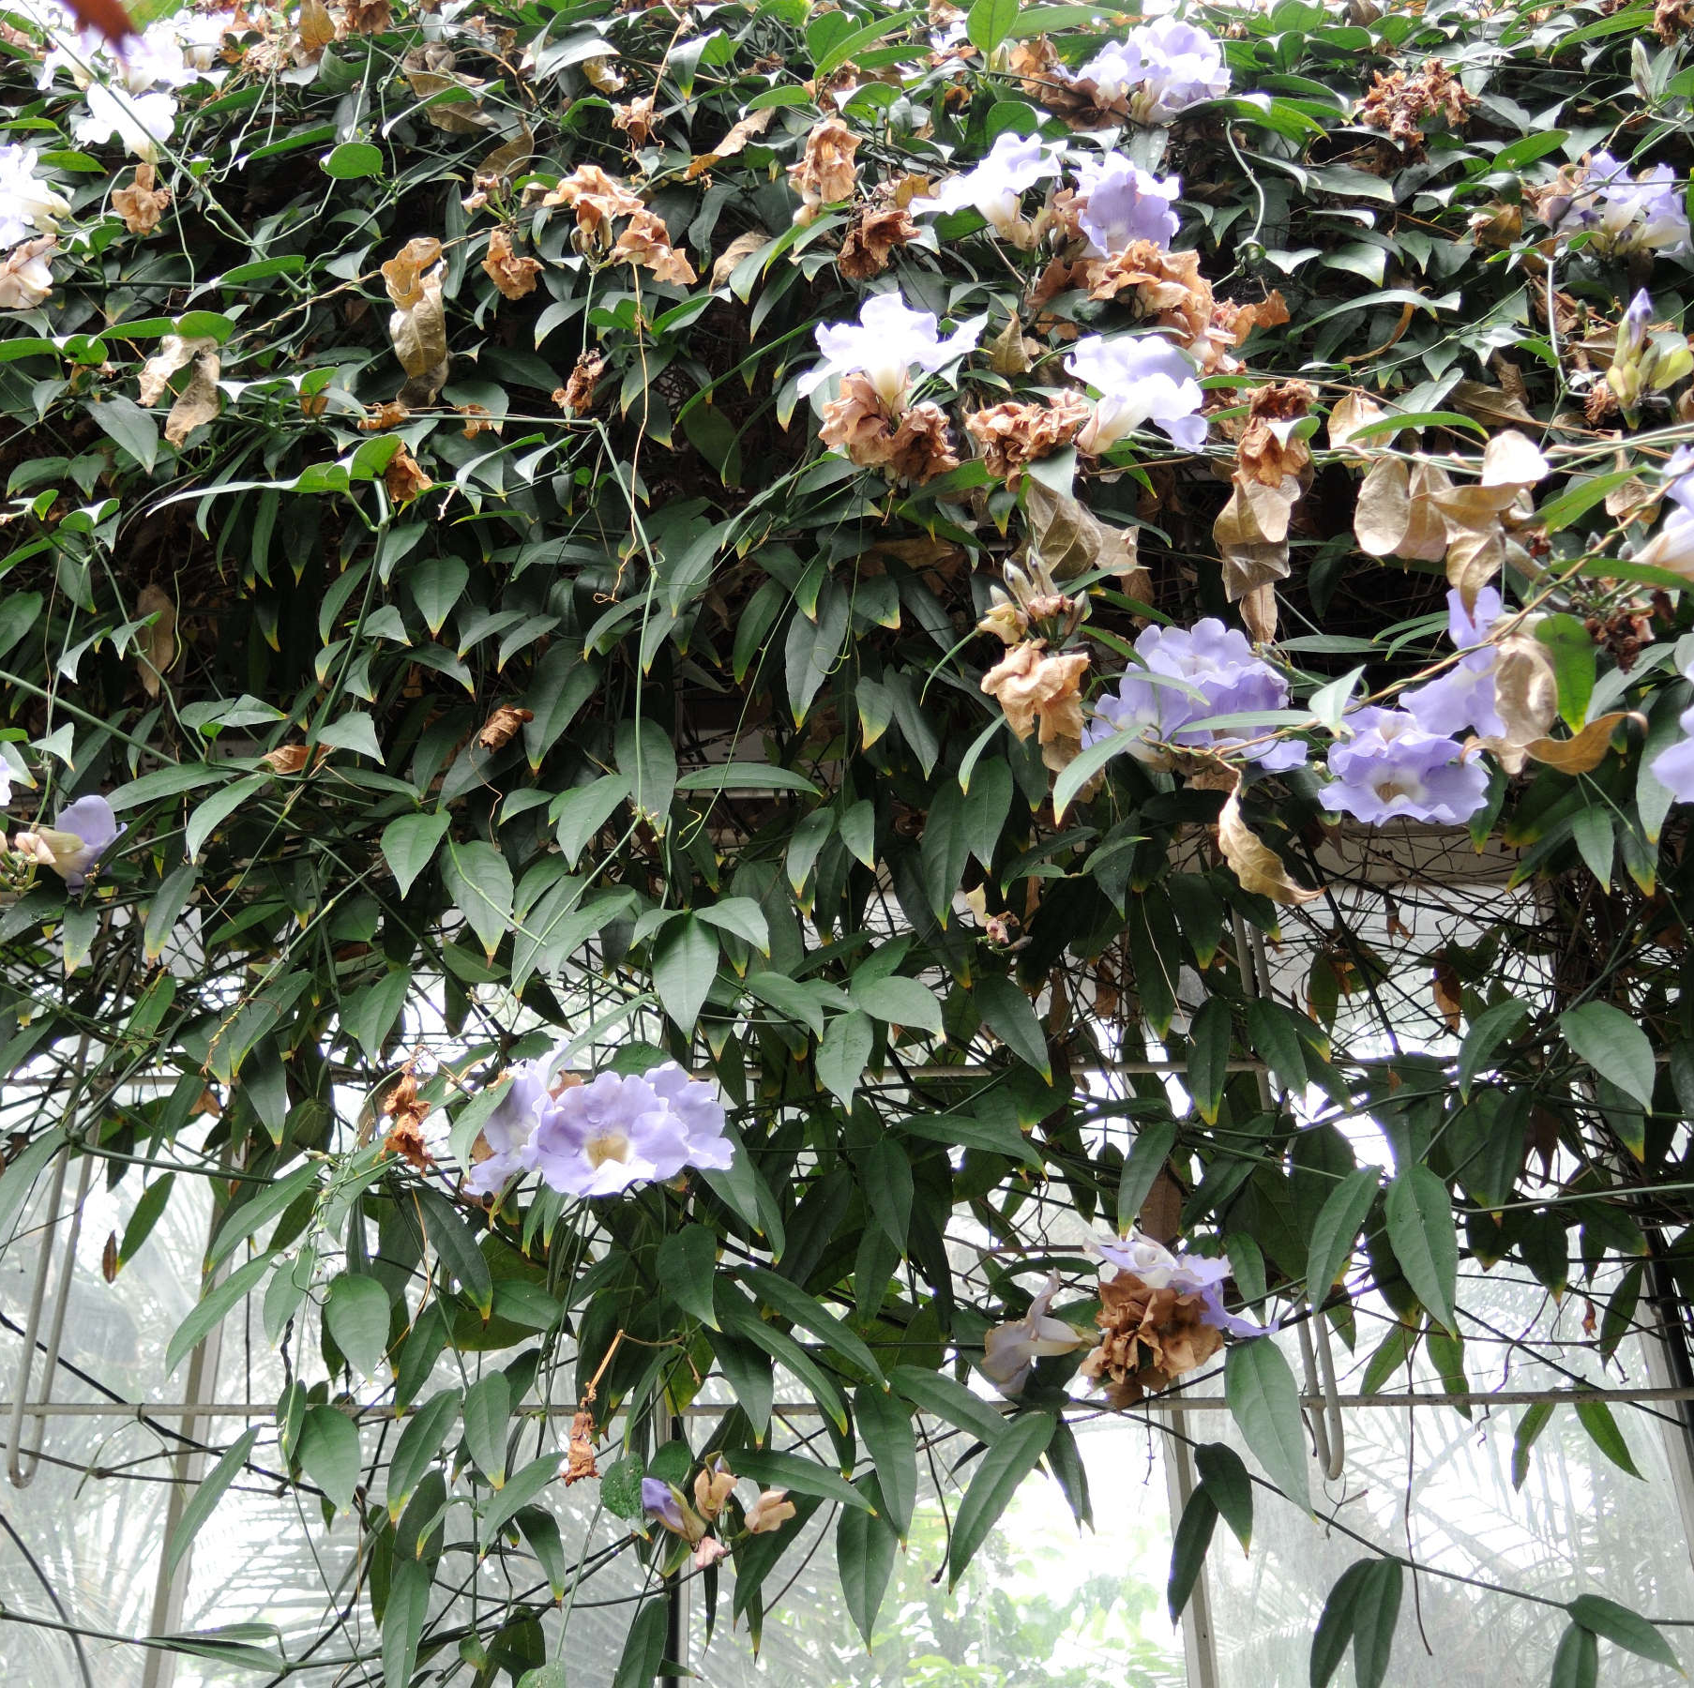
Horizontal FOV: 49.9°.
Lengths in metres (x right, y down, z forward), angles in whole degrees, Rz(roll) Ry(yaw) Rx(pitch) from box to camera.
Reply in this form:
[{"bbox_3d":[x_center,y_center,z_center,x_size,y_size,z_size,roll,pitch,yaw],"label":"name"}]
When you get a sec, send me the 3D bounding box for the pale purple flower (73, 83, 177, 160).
[{"bbox_3d":[-0.490,-0.492,1.240,0.066,0.056,0.050,-16,-71,23],"label":"pale purple flower"}]

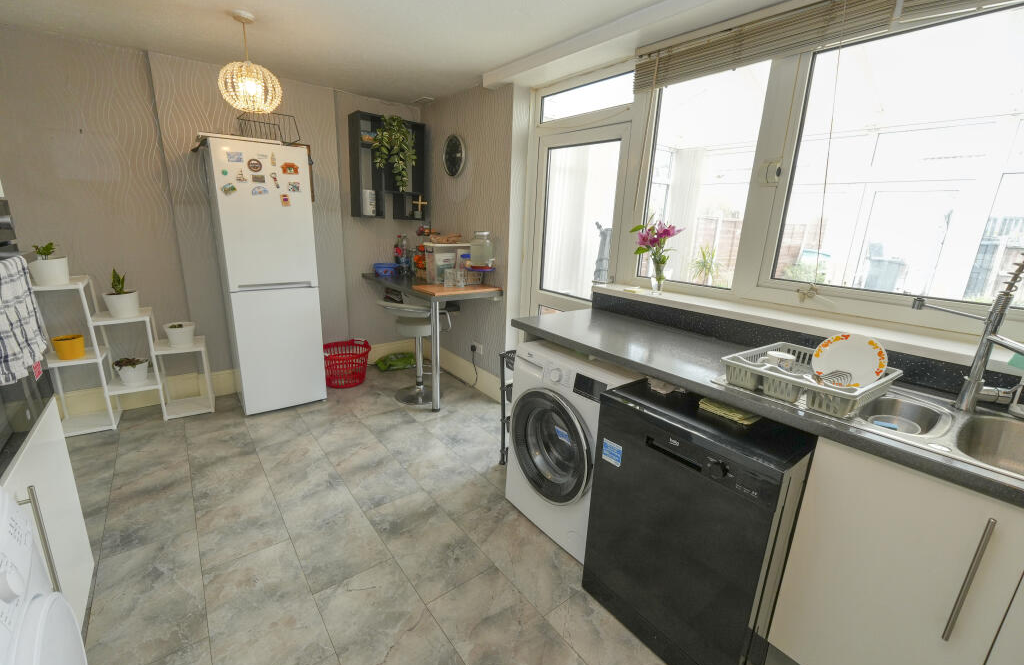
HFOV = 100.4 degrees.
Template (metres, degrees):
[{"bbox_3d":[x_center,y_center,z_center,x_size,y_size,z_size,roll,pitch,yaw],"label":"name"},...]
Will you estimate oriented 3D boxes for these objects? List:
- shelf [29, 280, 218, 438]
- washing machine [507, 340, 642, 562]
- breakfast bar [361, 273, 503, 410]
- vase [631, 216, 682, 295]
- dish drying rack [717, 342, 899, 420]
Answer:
[{"bbox_3d":[-2.564,0.119,2.883,0.790,0.966,0.330,-8,18,-32],"label":"shelf"},{"bbox_3d":[0.377,0.518,2.085,0.580,0.840,0.600,-9,19,-36],"label":"washing machine"},{"bbox_3d":[-0.752,-0.001,3.734,0.590,0.892,1.330,-9,19,-36],"label":"breakfast bar"},{"bbox_3d":[0.830,-0.444,2.459,0.220,0.435,0.250,-9,19,-36],"label":"vase"},{"bbox_3d":[0.999,0.146,1.435,0.430,0.088,0.385,-9,19,-36],"label":"dish drying rack"}]

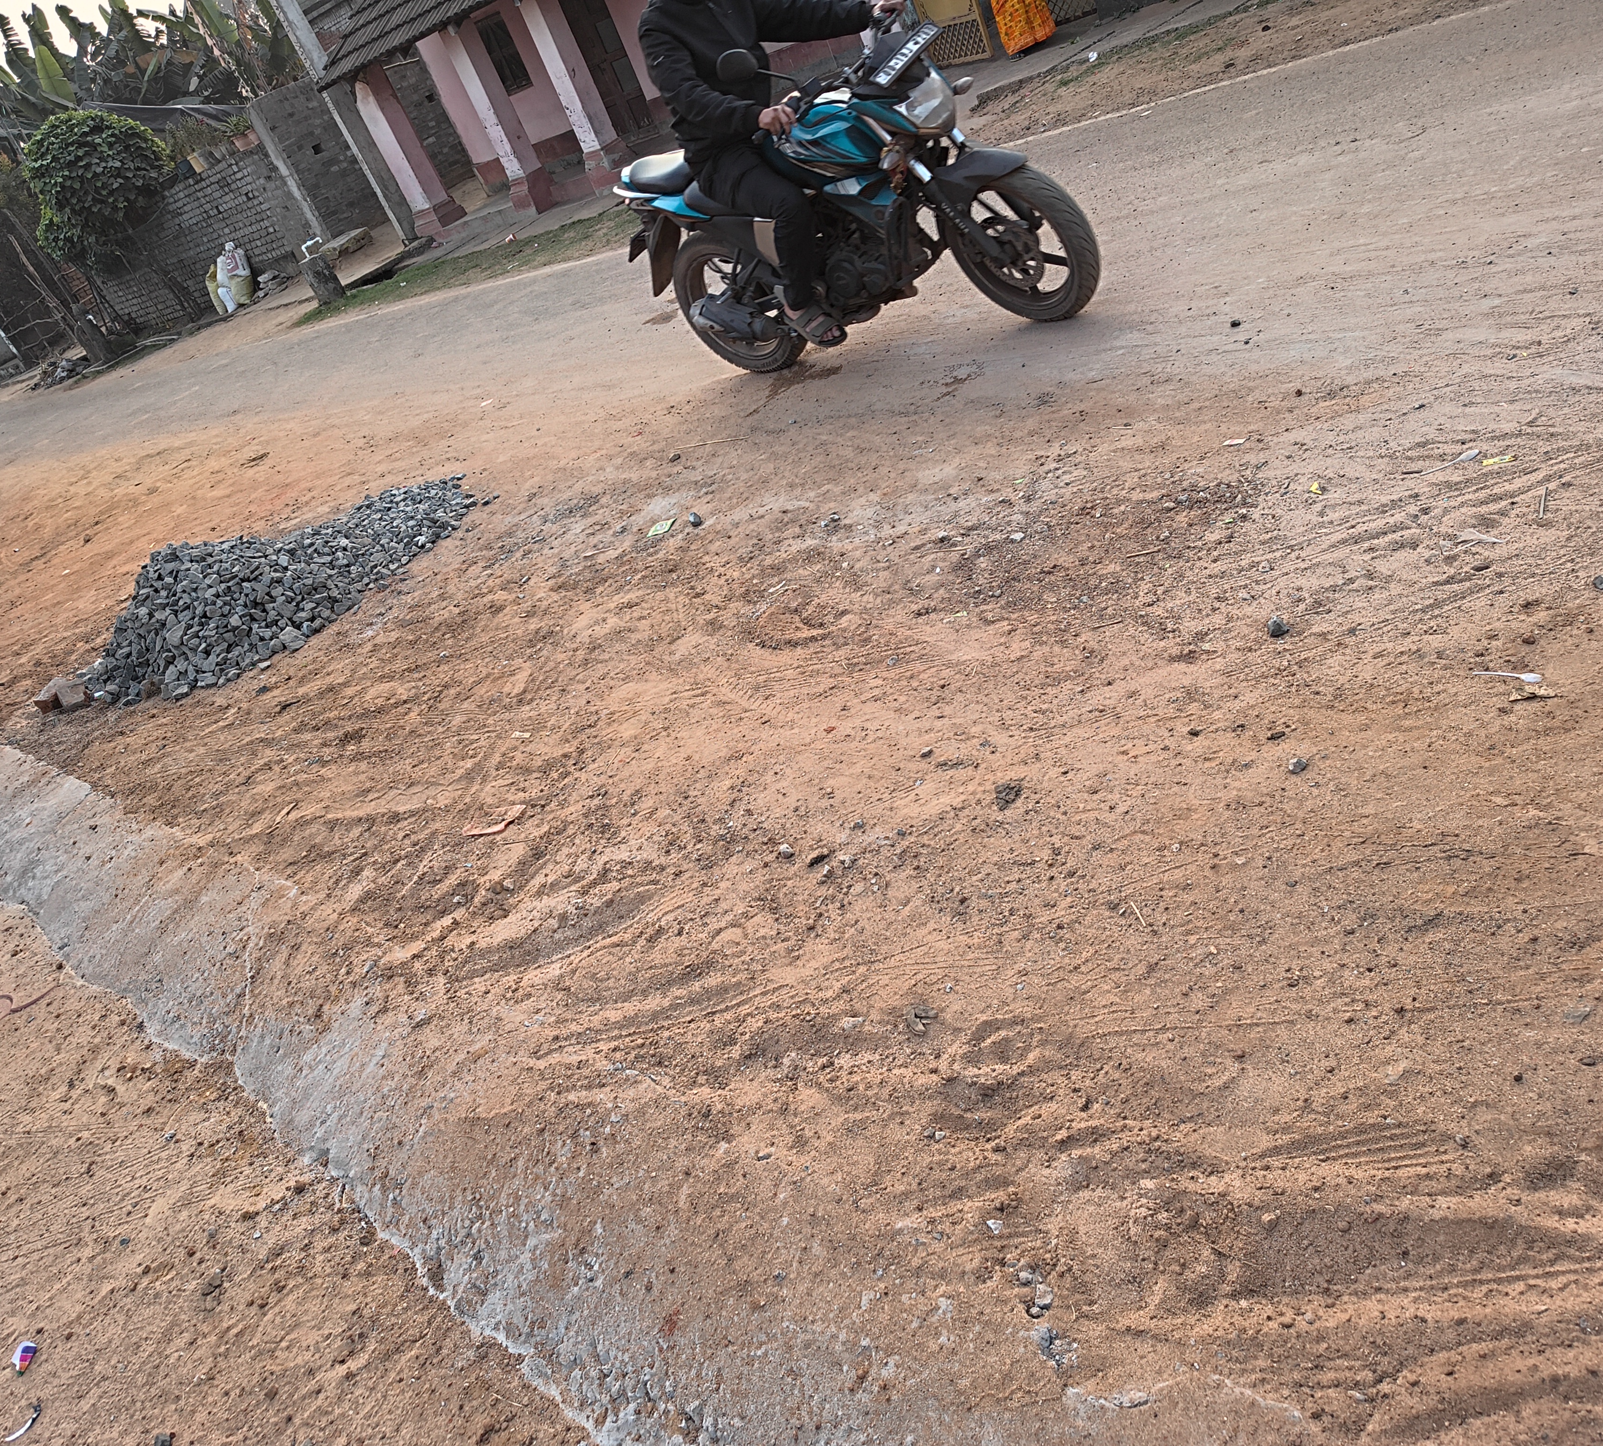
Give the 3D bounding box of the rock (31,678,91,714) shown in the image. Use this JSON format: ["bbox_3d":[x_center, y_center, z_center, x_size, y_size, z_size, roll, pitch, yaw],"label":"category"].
[{"bbox_3d":[-2.850,-0.117,5.220,0.260,0.090,0.145,-8,33,28],"label":"rock"}]

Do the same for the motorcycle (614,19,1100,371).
[{"bbox_3d":[0.095,-1.766,4.557,1.980,1.120,0.780,7,47,46],"label":"motorcycle"}]

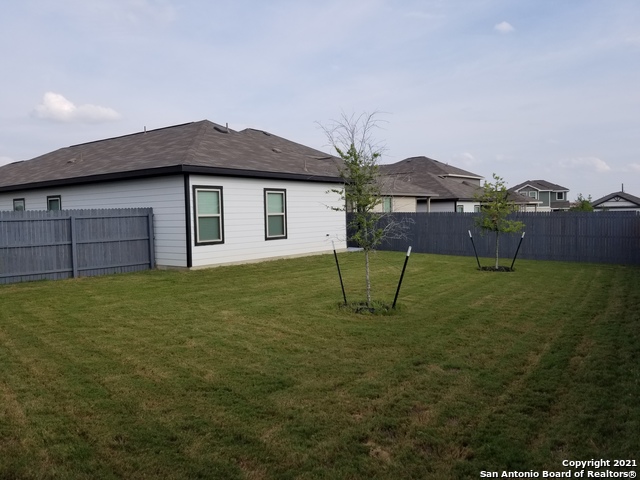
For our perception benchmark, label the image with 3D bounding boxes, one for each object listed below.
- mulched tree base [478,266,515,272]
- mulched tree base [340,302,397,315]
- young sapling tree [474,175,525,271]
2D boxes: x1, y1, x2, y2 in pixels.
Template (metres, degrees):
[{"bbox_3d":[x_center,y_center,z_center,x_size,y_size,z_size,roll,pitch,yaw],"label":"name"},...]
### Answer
[{"bbox_3d":[5.595,0.880,15.194,1.130,0.100,1.130,-1,3,0],"label":"mulched tree base"},{"bbox_3d":[0.887,1.182,8.803,1.060,0.110,1.030,-1,3,0],"label":"mulched tree base"},{"bbox_3d":[5.599,-0.566,15.161,1.550,3.030,1.500,-1,3,0],"label":"young sapling tree"}]

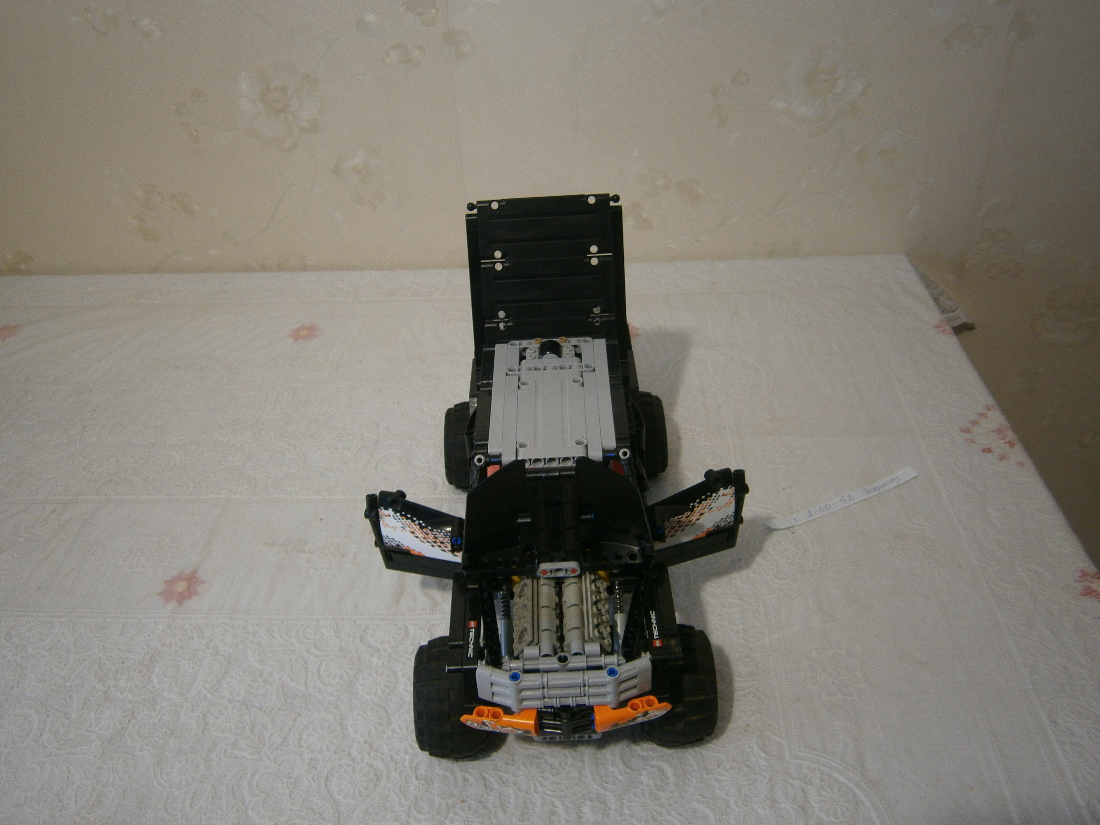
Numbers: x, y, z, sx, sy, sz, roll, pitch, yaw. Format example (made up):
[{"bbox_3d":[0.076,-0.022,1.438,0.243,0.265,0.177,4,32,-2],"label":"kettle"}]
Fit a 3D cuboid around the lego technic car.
[{"bbox_3d":[0.003,0.024,0.620,0.231,0.244,0.320,-3,35,1],"label":"lego technic car"}]

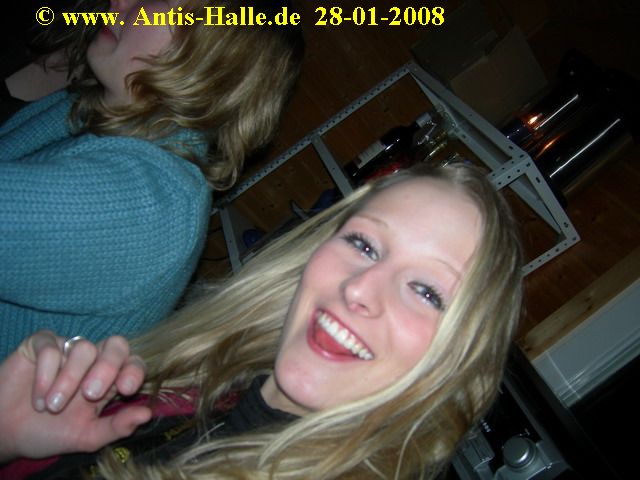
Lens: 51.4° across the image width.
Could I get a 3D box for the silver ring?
[{"bbox_3d":[-0.168,0.076,0.462,0.004,0.020,0.020,-22,-109,57],"label":"silver ring"}]

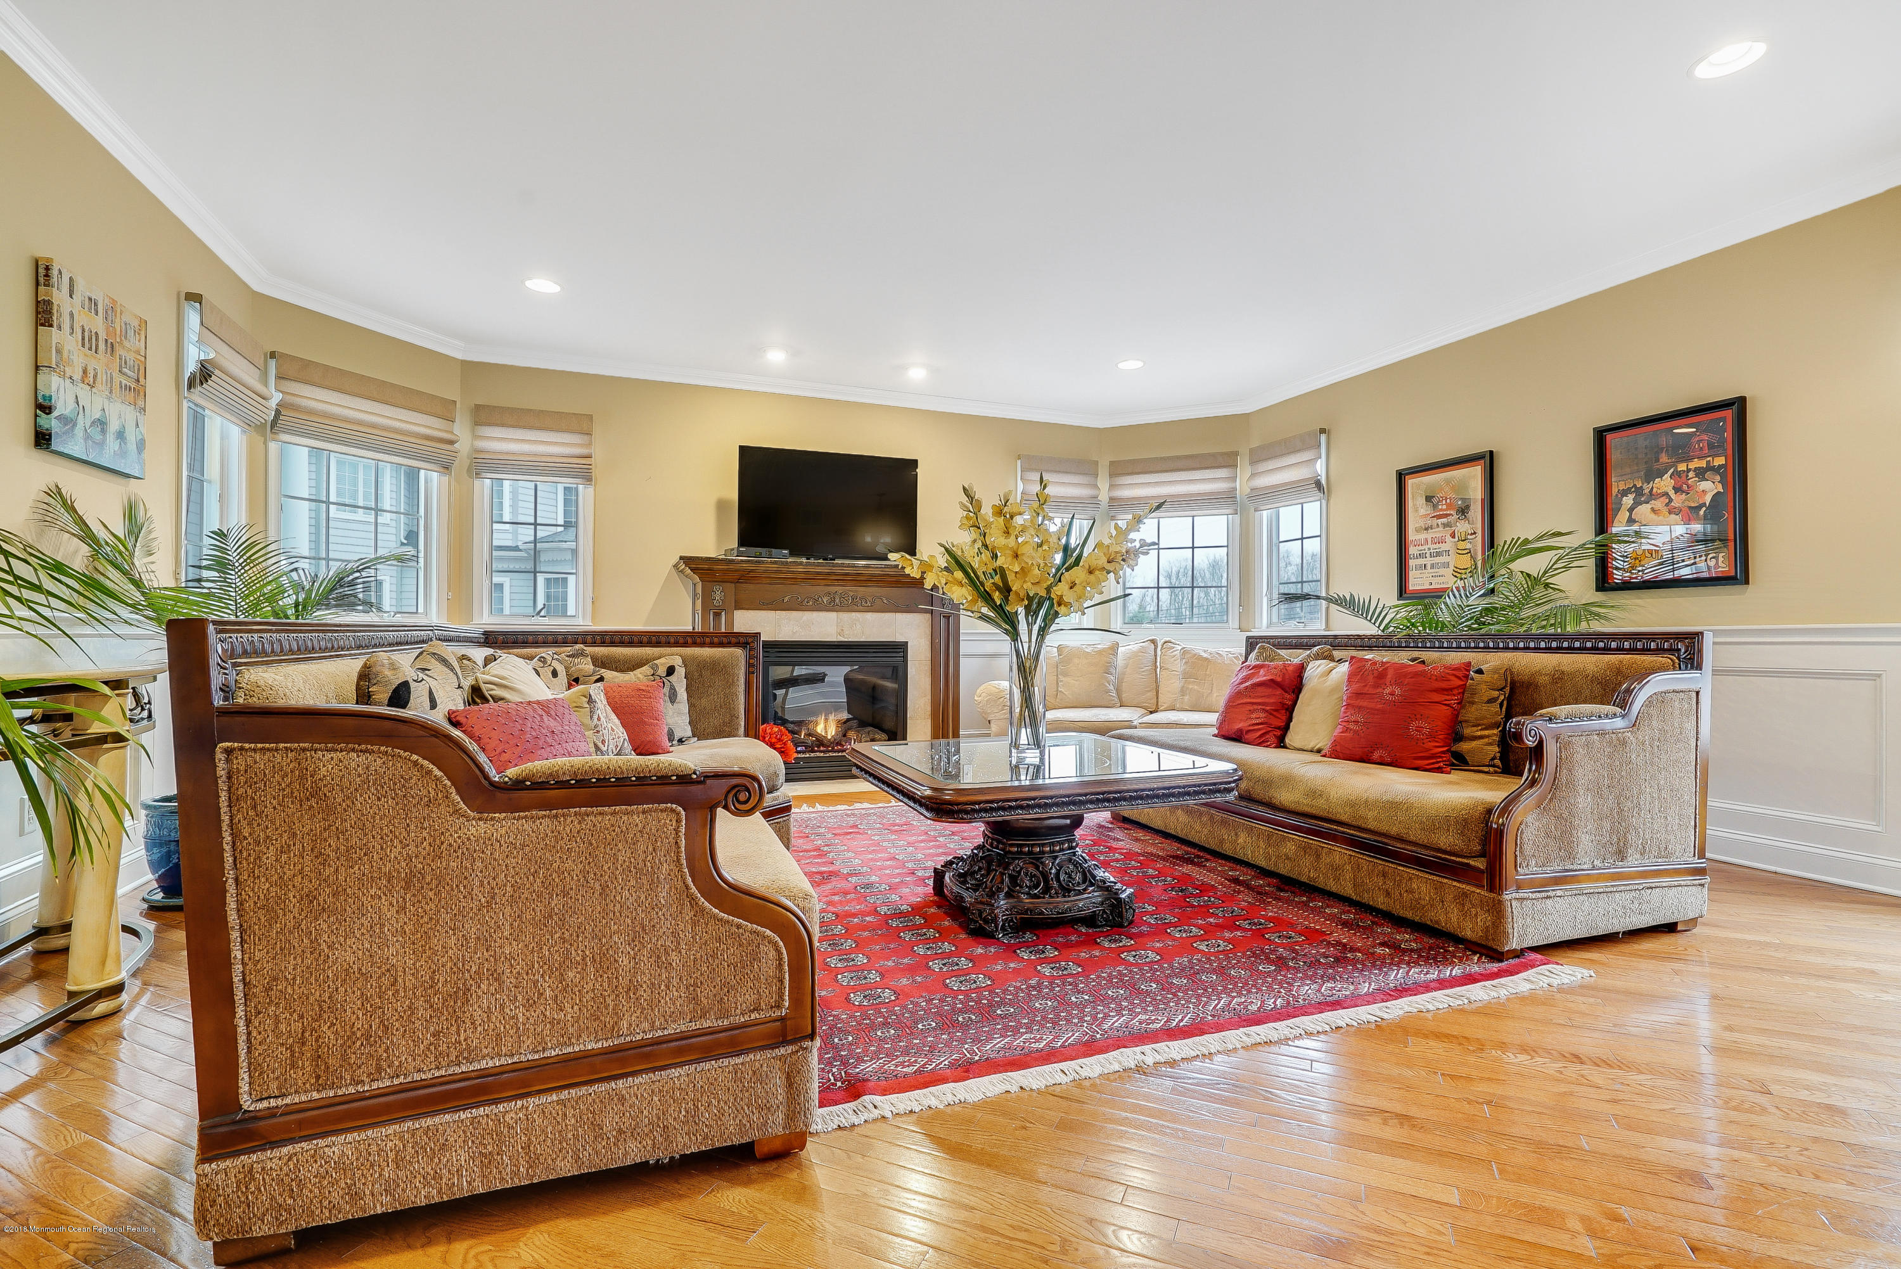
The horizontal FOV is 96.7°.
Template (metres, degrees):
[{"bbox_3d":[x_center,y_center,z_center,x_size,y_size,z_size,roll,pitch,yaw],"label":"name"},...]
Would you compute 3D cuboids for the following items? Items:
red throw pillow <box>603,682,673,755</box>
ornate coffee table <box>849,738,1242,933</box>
[{"bbox_3d":[-1.410,0.362,3.615,0.395,0.345,0.130,0,-20,-23],"label":"red throw pillow"},{"bbox_3d":[0.282,0.709,3.007,1.103,0.542,1.147,0,0,-21],"label":"ornate coffee table"}]

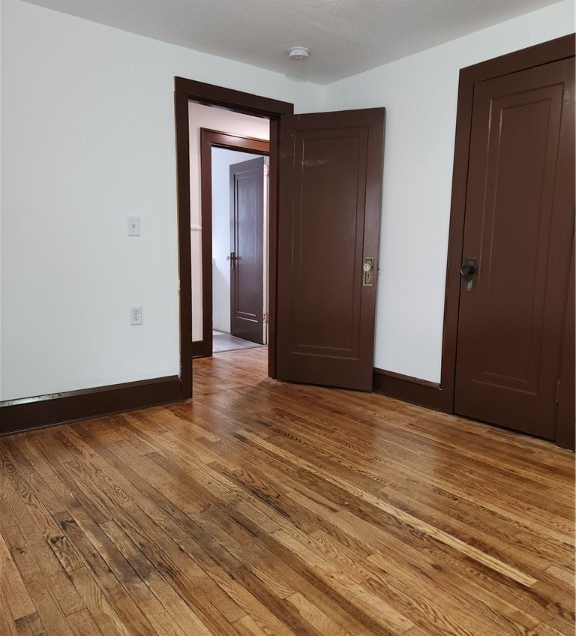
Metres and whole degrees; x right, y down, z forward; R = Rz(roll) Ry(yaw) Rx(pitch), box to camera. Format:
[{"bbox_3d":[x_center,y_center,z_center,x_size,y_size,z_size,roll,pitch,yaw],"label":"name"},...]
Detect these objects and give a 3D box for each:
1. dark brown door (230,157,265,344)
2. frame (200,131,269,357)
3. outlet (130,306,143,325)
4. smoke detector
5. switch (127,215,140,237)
[{"bbox_3d":[-0.448,-0.732,5.745,0.042,1.980,0.770,-4,9,-33],"label":"dark brown door"},{"bbox_3d":[-0.448,-0.708,5.093,0.975,2.120,0.100,-6,10,-38],"label":"frame"},{"bbox_3d":[-0.981,-0.014,3.289,0.074,0.116,0.012,-6,10,-38],"label":"outlet"},{"bbox_3d":[0.077,-1.707,3.314,0.142,0.044,0.142,1,8,0],"label":"smoke detector"},{"bbox_3d":[-0.972,-0.573,3.212,0.074,0.116,0.014,-6,10,-38],"label":"switch"}]

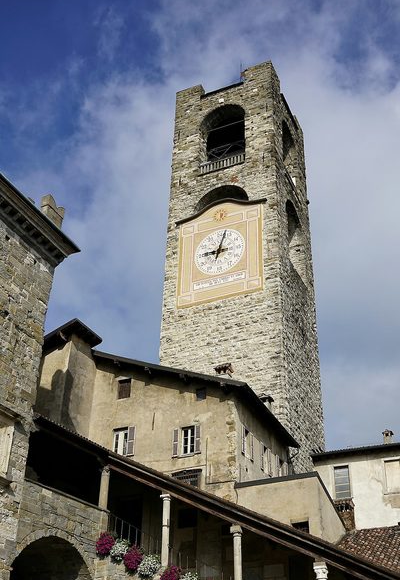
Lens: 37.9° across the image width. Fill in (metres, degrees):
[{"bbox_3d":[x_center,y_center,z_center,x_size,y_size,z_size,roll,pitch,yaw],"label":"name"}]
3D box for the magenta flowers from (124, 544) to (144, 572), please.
[{"bbox_3d":[-2.482,10.173,22.100,0.660,0.880,0.560,-15,-33,25],"label":"magenta flowers"}]

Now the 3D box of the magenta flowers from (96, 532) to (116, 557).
[{"bbox_3d":[-3.679,10.015,22.953,0.650,0.760,0.550,-15,-33,25],"label":"magenta flowers"}]

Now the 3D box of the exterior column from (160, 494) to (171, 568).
[{"bbox_3d":[-1.249,8.561,20.802,0.310,2.411,0.310,1,-26,1],"label":"exterior column"}]

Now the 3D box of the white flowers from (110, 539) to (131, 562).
[{"bbox_3d":[-3.072,10.065,22.538,0.650,0.760,0.550,-15,-33,25],"label":"white flowers"}]

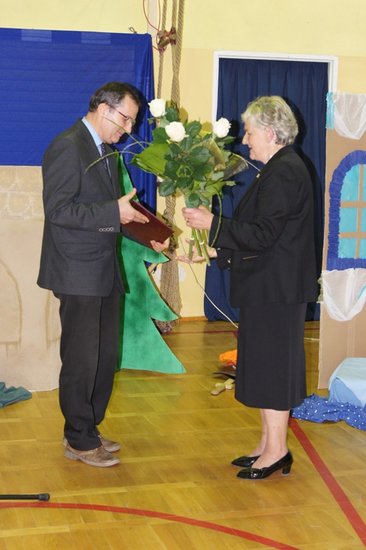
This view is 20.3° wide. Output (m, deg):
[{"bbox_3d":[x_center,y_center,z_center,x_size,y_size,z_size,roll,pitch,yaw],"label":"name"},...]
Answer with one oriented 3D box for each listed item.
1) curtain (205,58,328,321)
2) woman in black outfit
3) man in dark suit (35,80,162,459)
[{"bbox_3d":[0.682,-0.630,7.938,1.000,2.030,0.140,-1,9,-16],"label":"curtain"},{"bbox_3d":[0.310,0.062,4.506,0.570,1.670,0.500,0,9,-12],"label":"woman in black outfit"},{"bbox_3d":[-0.373,-0.002,4.625,0.540,1.725,0.520,4,9,14],"label":"man in dark suit"}]

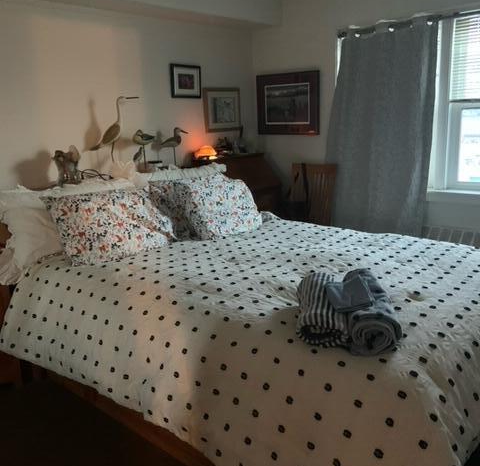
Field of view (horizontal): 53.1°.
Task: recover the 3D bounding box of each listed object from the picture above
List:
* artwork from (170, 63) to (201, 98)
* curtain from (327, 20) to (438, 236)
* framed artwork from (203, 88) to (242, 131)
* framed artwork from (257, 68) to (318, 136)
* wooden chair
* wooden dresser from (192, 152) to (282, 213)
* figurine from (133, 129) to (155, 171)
[{"bbox_3d":[-0.414,-1.155,3.671,0.025,0.233,0.299,11,20,39],"label":"artwork"},{"bbox_3d":[1.012,-0.598,3.591,0.820,1.850,0.140,11,20,39],"label":"curtain"},{"bbox_3d":[-0.144,-1.031,4.018,0.030,0.336,0.429,11,20,39],"label":"framed artwork"},{"bbox_3d":[0.396,-1.095,4.108,0.646,0.504,0.030,11,20,39],"label":"framed artwork"},{"bbox_3d":[0.456,-0.009,3.813,0.420,0.980,0.520,11,20,39],"label":"wooden chair"},{"bbox_3d":[0.016,-0.084,3.977,0.433,1.072,0.655,9,19,39],"label":"wooden dresser"},{"bbox_3d":[-0.652,-0.560,3.272,0.080,0.290,0.155,11,20,39],"label":"figurine"}]

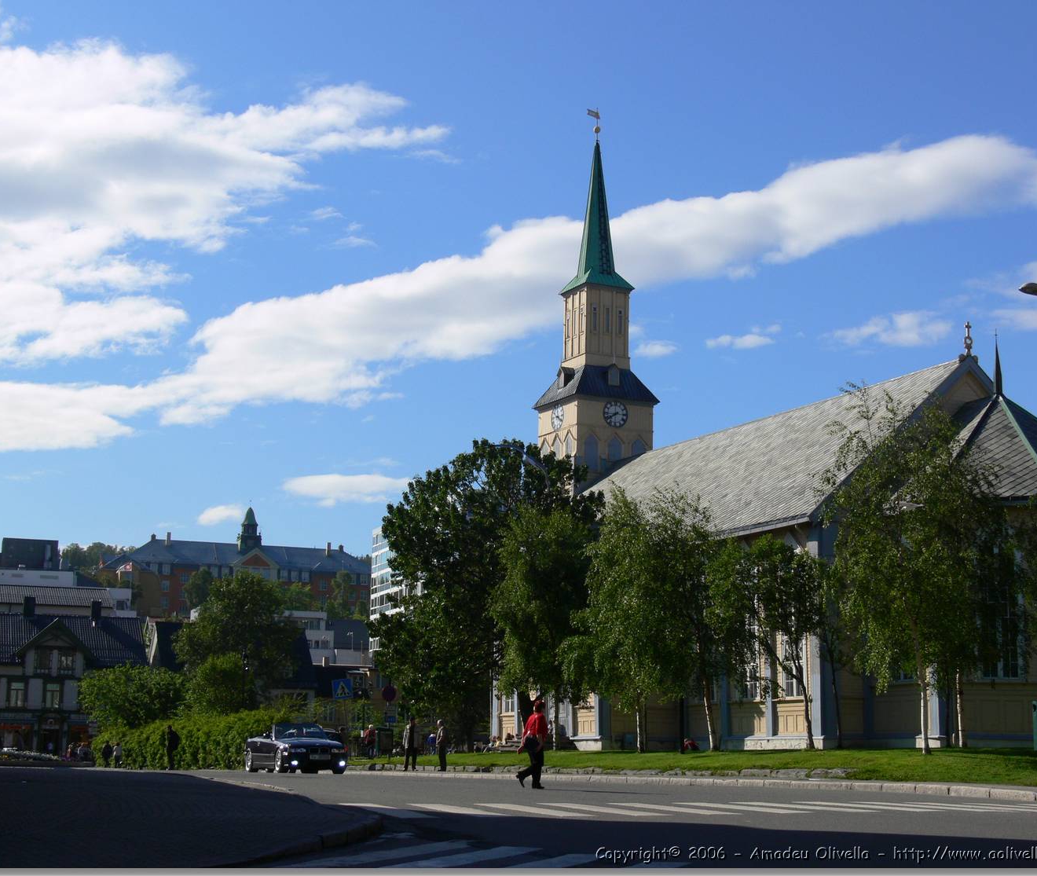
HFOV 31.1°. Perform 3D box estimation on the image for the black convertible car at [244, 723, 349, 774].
[{"bbox_3d":[-5.751,8.010,48.094,1.710,1.340,4.430,5,-11,-24],"label":"black convertible car"}]

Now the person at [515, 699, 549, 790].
[{"bbox_3d":[0.270,5.882,35.762,0.600,1.690,0.530,4,-10,-17],"label":"person"}]

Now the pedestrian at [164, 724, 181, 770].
[{"bbox_3d":[-13.363,11.976,71.958,0.450,1.730,0.500,5,-11,-23],"label":"pedestrian"}]

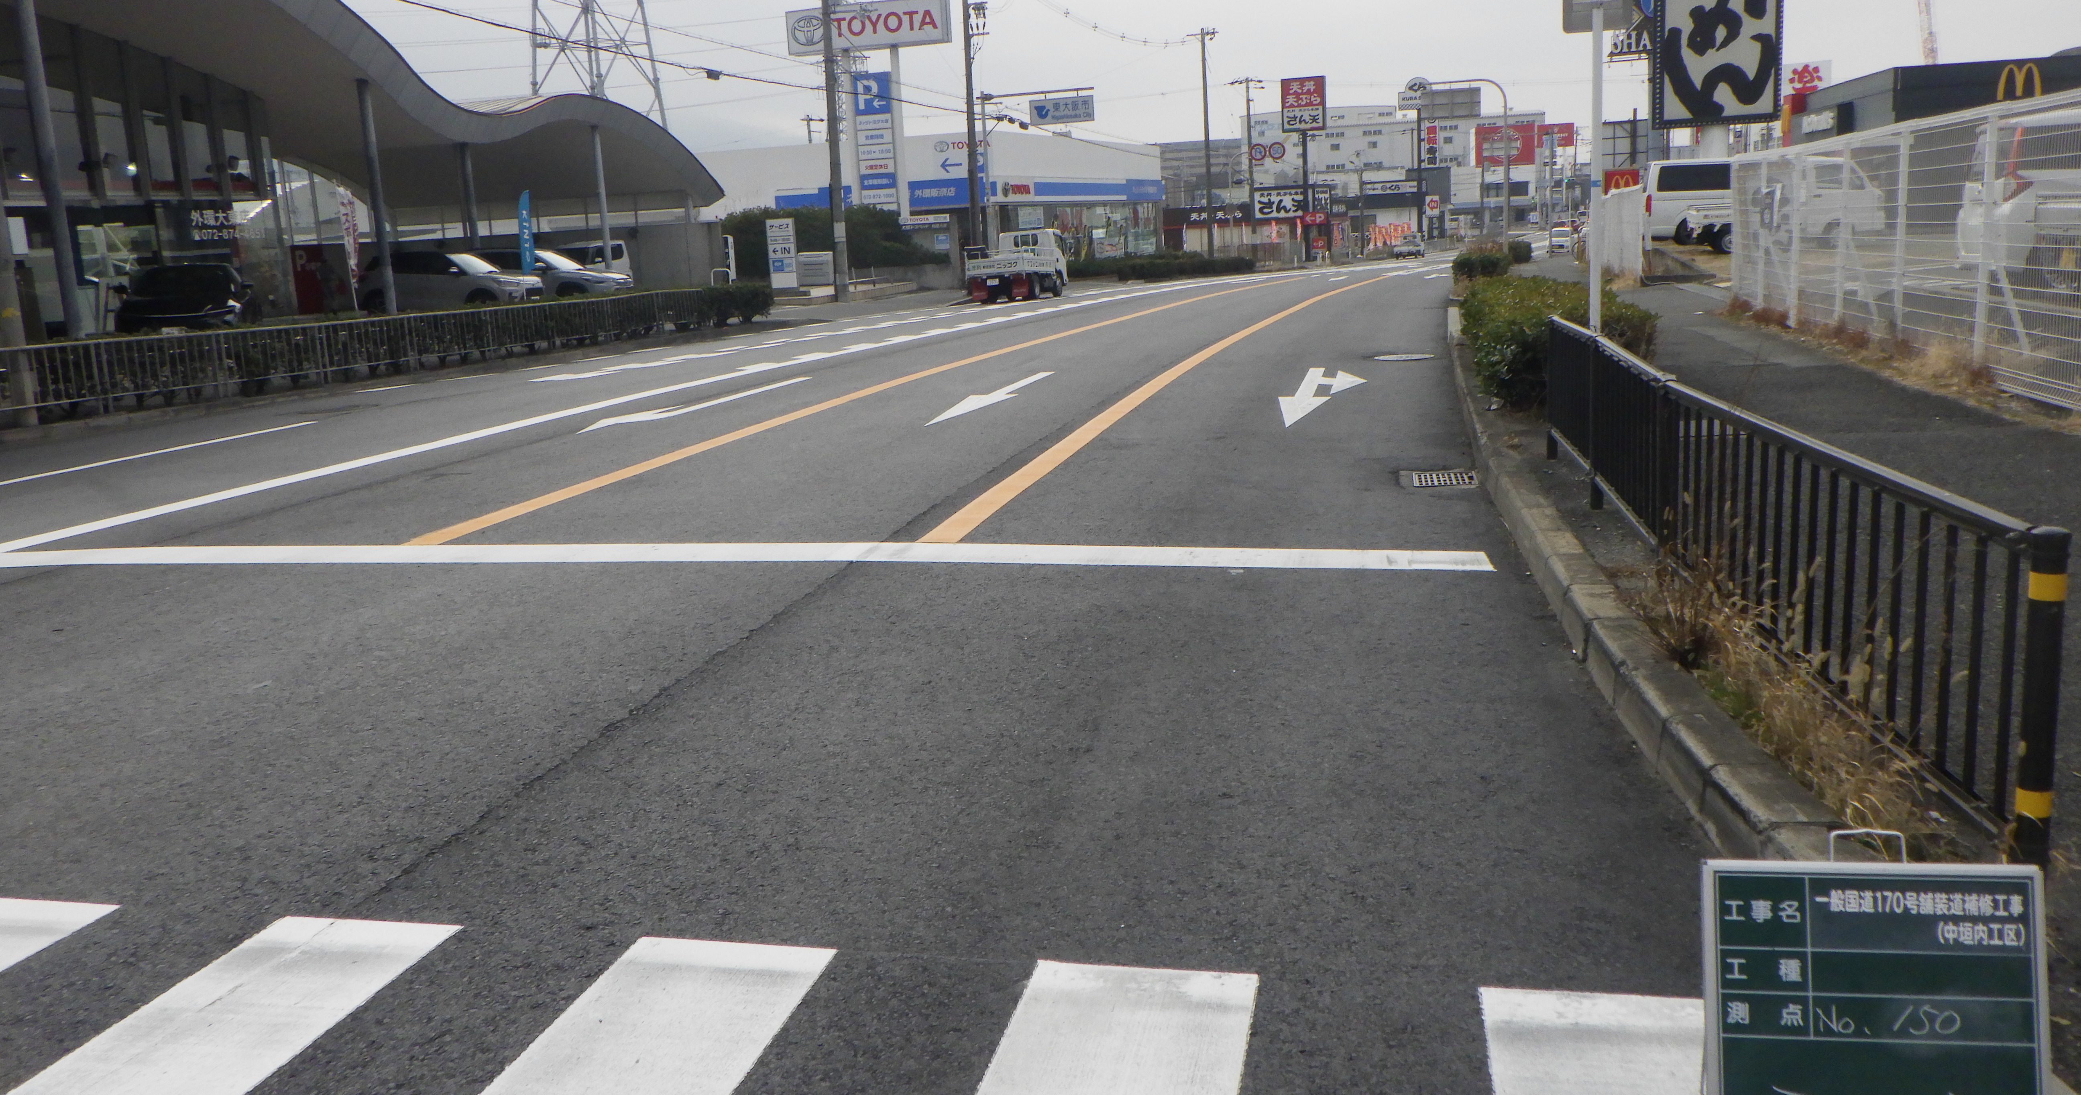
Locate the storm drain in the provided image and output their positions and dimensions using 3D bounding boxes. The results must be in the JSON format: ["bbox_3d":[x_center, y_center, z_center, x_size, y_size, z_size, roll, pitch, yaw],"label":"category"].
[{"bbox_3d":[2.346,-0.386,9.935,0.460,0.050,0.550,0,11,12],"label":"storm drain"}]

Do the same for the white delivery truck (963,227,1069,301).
[{"bbox_3d":[-0.622,-8.178,48.229,1.720,2.000,4.700,1,11,17],"label":"white delivery truck"}]

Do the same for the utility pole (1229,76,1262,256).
[{"bbox_3d":[12.608,-22.693,101.145,1.950,10.773,0.500,3,12,28],"label":"utility pole"}]

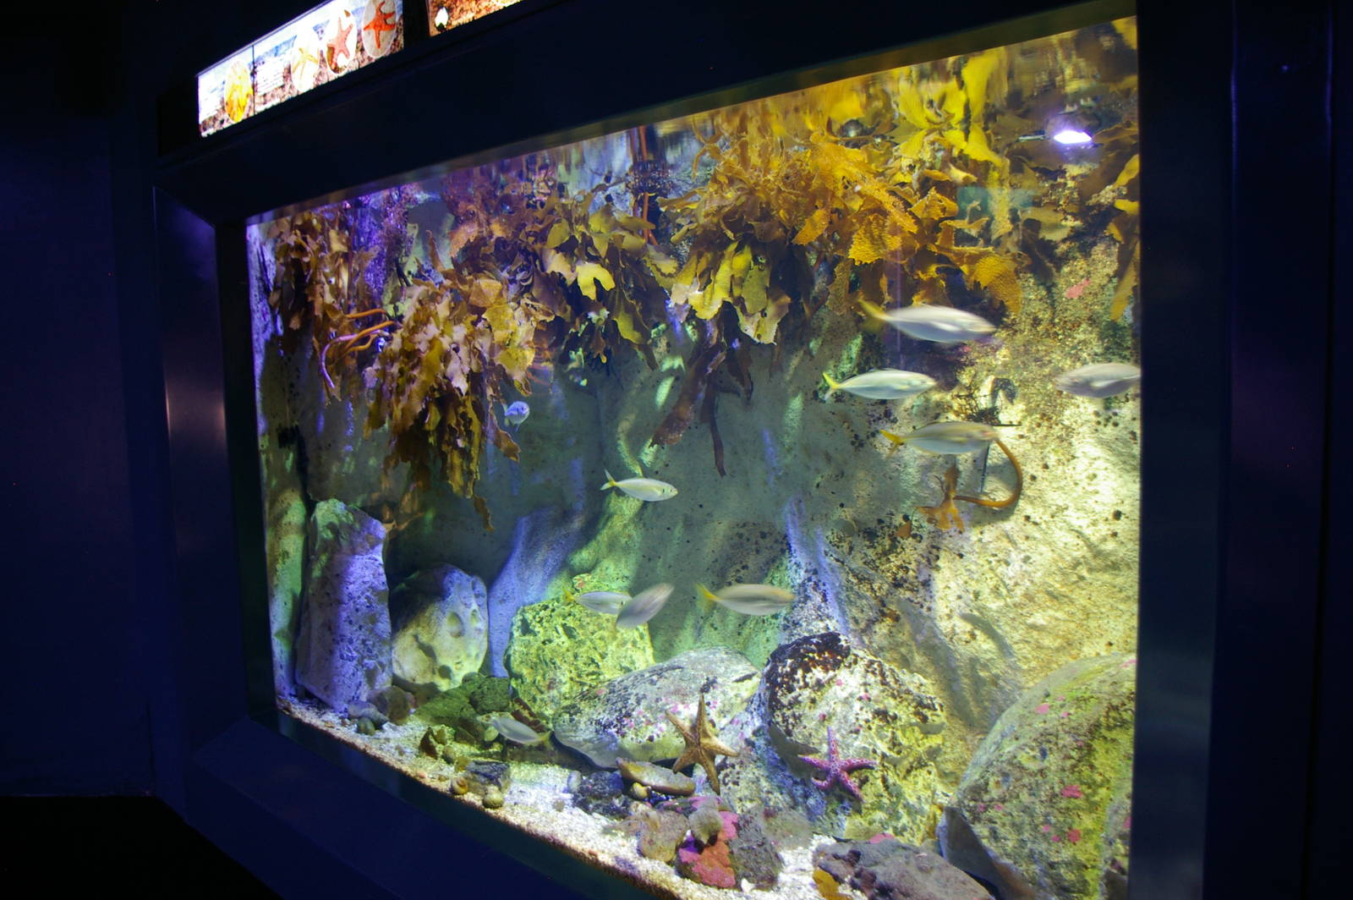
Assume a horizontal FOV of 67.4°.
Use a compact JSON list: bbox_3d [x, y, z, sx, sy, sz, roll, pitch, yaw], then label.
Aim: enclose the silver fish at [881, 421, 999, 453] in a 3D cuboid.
[{"bbox_3d":[0.533,-0.026,2.050,0.238,0.063,0.033,-3,4,28],"label":"silver fish"}]

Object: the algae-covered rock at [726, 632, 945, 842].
[{"bbox_3d":[0.386,0.689,2.480,0.516,0.447,0.438,0,5,9],"label":"algae-covered rock"}]

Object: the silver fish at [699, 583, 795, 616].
[{"bbox_3d":[0.151,0.316,2.150,0.225,0.064,0.033,-6,2,28],"label":"silver fish"}]

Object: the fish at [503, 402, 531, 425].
[{"bbox_3d":[-0.450,-0.104,2.850,0.033,0.062,0.190,-4,4,-30],"label":"fish"}]

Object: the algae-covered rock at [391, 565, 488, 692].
[{"bbox_3d":[-0.799,0.599,3.420,0.313,0.402,0.297,-3,5,-14],"label":"algae-covered rock"}]

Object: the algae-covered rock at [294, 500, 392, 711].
[{"bbox_3d":[-1.087,0.504,3.300,0.293,0.682,0.230,4,7,44],"label":"algae-covered rock"}]

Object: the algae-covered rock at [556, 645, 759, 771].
[{"bbox_3d":[-0.059,0.700,2.780,0.558,0.270,0.390,-1,5,-1],"label":"algae-covered rock"}]

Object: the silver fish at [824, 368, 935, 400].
[{"bbox_3d":[0.431,-0.139,2.150,0.245,0.067,0.033,0,5,28],"label":"silver fish"}]

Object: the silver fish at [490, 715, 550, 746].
[{"bbox_3d":[-0.410,0.729,2.650,0.205,0.054,0.030,10,11,31],"label":"silver fish"}]

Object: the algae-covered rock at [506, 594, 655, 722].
[{"bbox_3d":[-0.296,0.651,3.150,0.456,0.377,0.388,-2,5,-6],"label":"algae-covered rock"}]

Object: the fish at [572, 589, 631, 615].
[{"bbox_3d":[-0.194,0.406,2.720,0.195,0.060,0.030,1,6,28],"label":"fish"}]

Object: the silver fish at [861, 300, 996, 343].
[{"bbox_3d":[0.437,-0.223,1.750,0.237,0.066,0.034,10,10,25],"label":"silver fish"}]

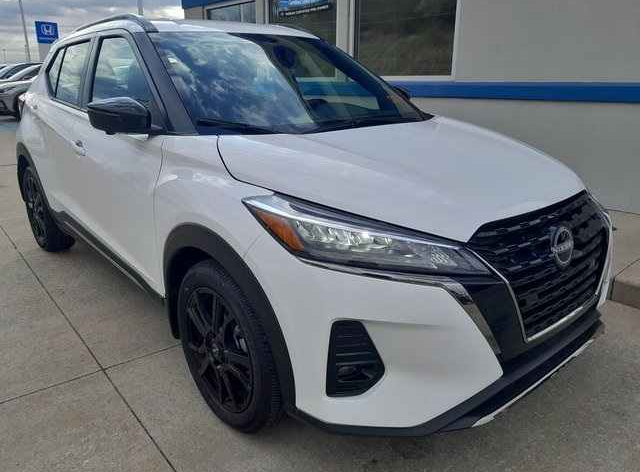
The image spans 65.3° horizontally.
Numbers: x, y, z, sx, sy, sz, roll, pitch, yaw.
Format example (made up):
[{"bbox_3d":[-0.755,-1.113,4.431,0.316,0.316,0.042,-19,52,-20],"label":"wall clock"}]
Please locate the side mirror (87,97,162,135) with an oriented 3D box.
[{"bbox_3d":[-0.796,-0.482,2.018,0.260,0.155,0.180,-14,23,-39],"label":"side mirror"}]

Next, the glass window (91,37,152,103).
[{"bbox_3d":[-0.946,-0.764,2.389,0.060,0.410,0.900,11,6,-44],"label":"glass window"}]

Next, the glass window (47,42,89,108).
[{"bbox_3d":[-1.593,-1.001,3.100,0.060,0.400,0.900,11,6,-44],"label":"glass window"}]

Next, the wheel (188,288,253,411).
[{"bbox_3d":[-0.320,0.403,1.879,0.170,0.468,0.468,-14,23,-39],"label":"wheel"}]

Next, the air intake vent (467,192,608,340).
[{"bbox_3d":[0.800,0.086,1.680,0.910,0.390,0.170,-14,23,-39],"label":"air intake vent"}]

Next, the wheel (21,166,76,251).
[{"bbox_3d":[-2.032,-0.212,3.765,0.210,0.657,0.657,-14,23,-39],"label":"wheel"}]

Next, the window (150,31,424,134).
[{"bbox_3d":[-0.162,-0.825,2.552,1.400,0.140,0.880,-14,55,-39],"label":"window"}]

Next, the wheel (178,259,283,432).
[{"bbox_3d":[-0.303,0.399,1.893,0.210,0.657,0.657,-14,23,-39],"label":"wheel"}]

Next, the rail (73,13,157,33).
[{"bbox_3d":[-1.211,-1.152,2.802,0.060,0.120,1.350,-14,23,-39],"label":"rail"}]

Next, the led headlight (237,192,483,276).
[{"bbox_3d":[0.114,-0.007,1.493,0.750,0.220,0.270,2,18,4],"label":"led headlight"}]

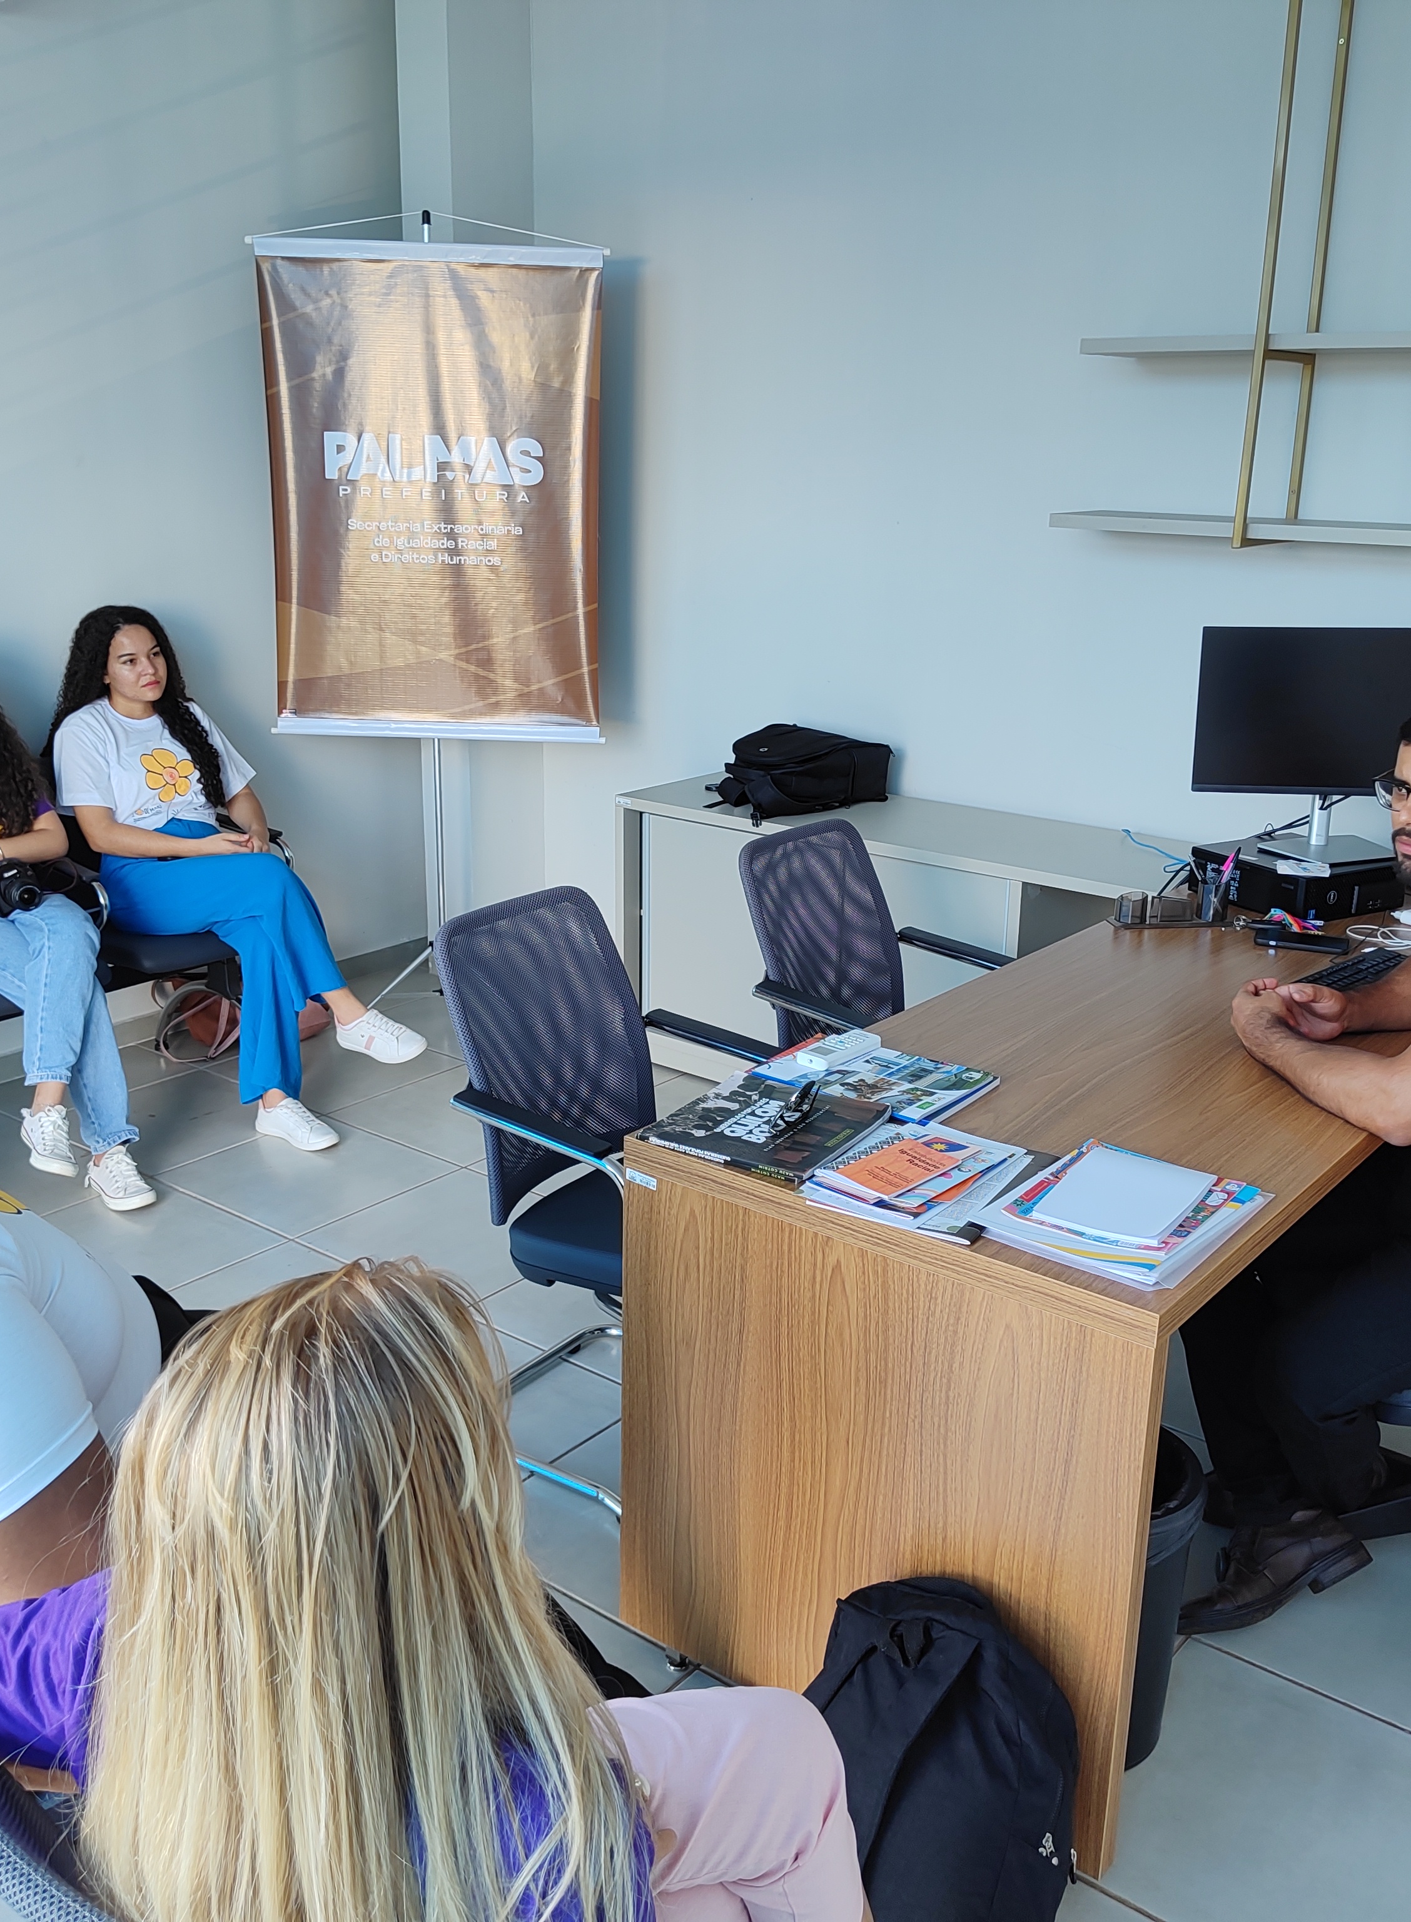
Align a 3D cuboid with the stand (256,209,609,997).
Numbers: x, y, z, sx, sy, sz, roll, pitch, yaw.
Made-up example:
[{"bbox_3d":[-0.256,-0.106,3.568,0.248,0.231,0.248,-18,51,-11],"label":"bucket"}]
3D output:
[{"bbox_3d":[-0.730,-0.894,4.711,0.938,2.163,0.494,0,17,-4],"label":"stand"}]

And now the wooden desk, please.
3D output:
[{"bbox_3d":[0.803,0.441,2.858,0.748,0.738,2.000,14,21,36],"label":"wooden desk"}]

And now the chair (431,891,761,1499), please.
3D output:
[{"bbox_3d":[-0.071,0.366,2.777,0.593,0.894,0.553,16,22,41],"label":"chair"}]

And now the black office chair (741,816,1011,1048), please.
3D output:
[{"bbox_3d":[0.359,0.225,3.273,0.553,0.894,0.593,-12,21,-37],"label":"black office chair"}]

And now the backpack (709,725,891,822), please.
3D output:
[{"bbox_3d":[0.228,-0.509,4.526,0.454,0.188,0.296,-12,21,-37],"label":"backpack"}]

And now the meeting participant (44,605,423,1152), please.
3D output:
[{"bbox_3d":[-1.125,-0.193,4.003,0.840,1.215,0.573,12,20,32],"label":"meeting participant"}]

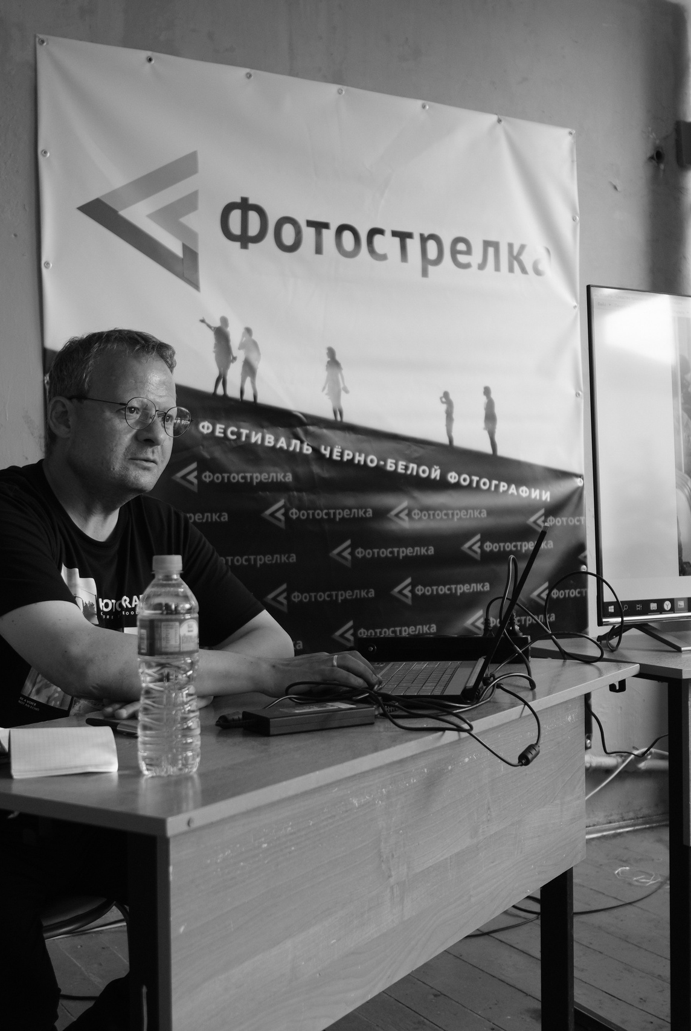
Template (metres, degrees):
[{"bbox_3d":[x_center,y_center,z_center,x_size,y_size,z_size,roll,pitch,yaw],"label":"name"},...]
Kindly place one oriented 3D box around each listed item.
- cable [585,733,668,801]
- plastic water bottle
[{"bbox_3d":[0.874,0.783,3.606,0.335,0.209,0.120,-1,-1,-28],"label":"cable"},{"bbox_3d":[-0.182,0.152,1.194,0.065,0.222,0.065,-1,-1,-9],"label":"plastic water bottle"}]

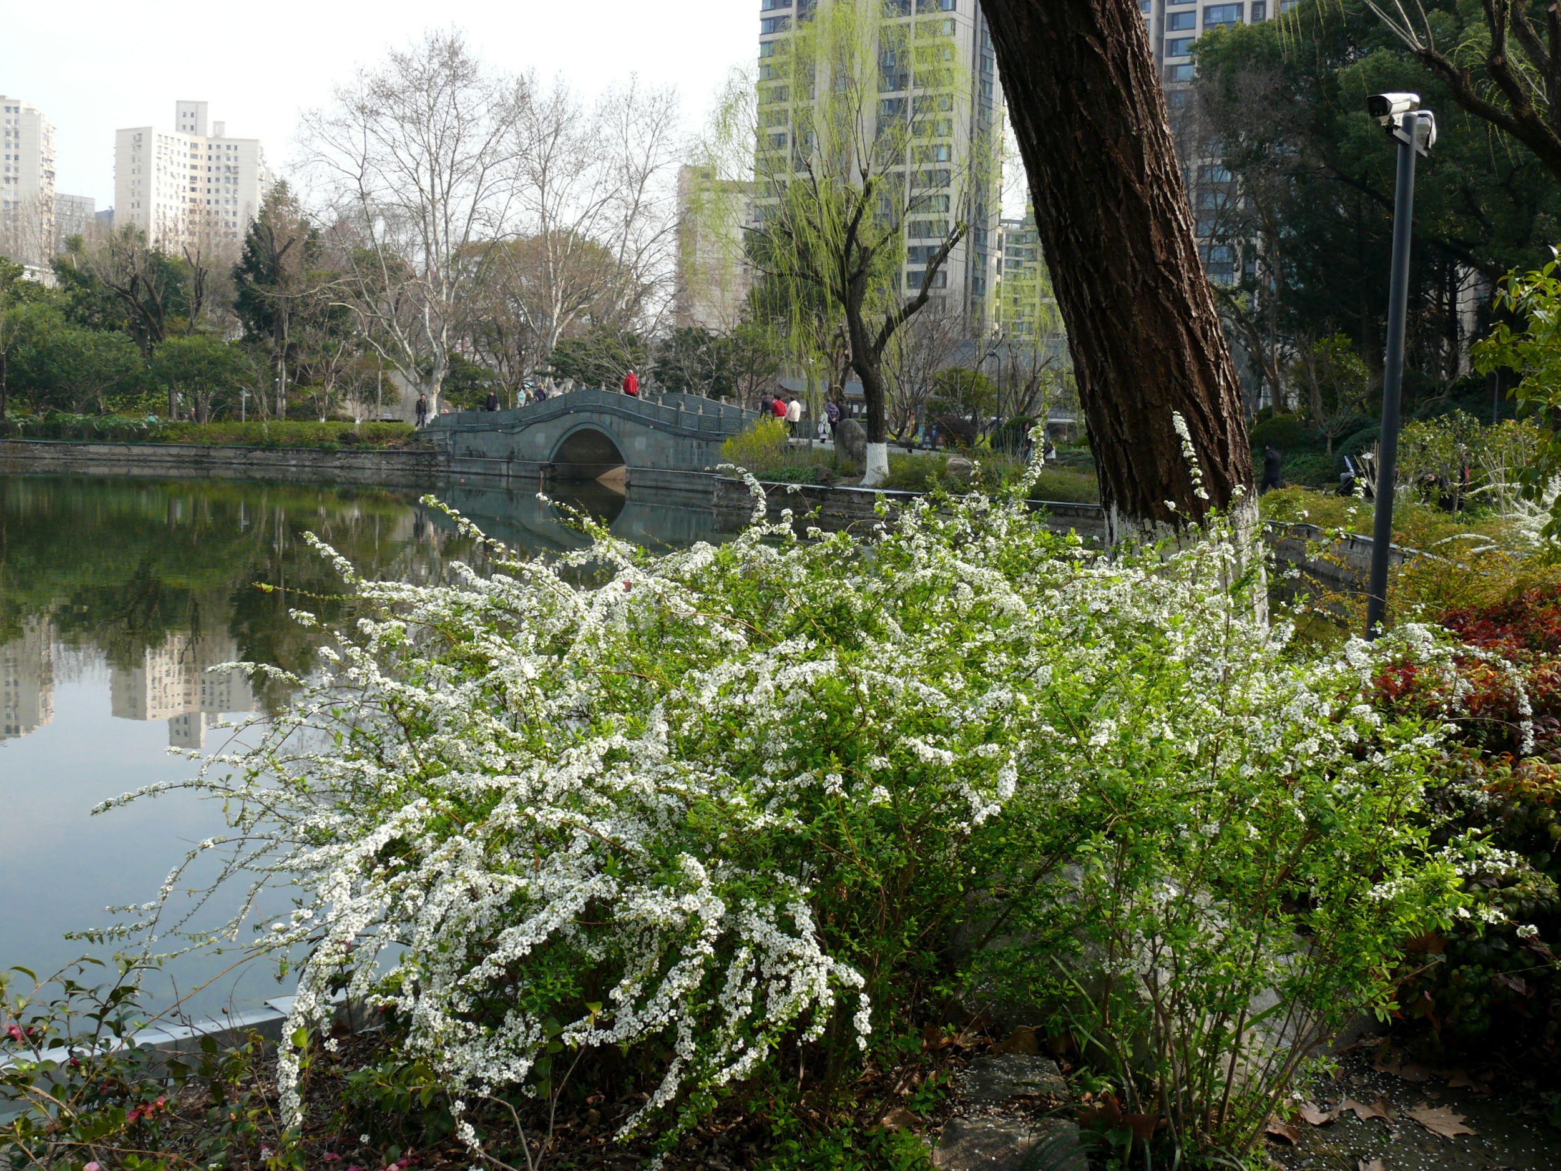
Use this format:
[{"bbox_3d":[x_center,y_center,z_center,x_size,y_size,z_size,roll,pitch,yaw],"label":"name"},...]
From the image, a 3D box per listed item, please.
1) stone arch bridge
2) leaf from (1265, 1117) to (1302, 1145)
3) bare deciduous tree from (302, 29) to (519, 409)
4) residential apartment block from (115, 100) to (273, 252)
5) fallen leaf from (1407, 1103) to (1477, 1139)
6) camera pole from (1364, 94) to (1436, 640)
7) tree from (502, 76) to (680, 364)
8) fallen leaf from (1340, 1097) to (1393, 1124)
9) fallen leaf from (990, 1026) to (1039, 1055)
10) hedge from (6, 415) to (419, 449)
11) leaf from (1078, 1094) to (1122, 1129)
[{"bbox_3d":[-7.447,-6.693,69.806,4.600,4.300,24.300,-3,7,-43],"label":"stone arch bridge"},{"bbox_3d":[1.116,1.208,3.501,0.095,0.045,0.110,4,6,24],"label":"leaf"},{"bbox_3d":[-18.469,-17.785,79.277,10.800,20.200,10.500,2,5,0],"label":"bare deciduous tree"},{"bbox_3d":[-158.048,-85.057,422.550,35.000,84.000,25.000,4,5,17],"label":"residential apartment block"},{"bbox_3d":[1.523,1.216,3.630,0.130,0.030,0.170,0,6,-20],"label":"fallen leaf"},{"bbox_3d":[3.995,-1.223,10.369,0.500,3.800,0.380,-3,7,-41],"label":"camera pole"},{"bbox_3d":[-10.509,-17.984,86.765,9.800,20.300,9.500,2,5,0],"label":"tree"},{"bbox_3d":[1.354,1.198,3.659,0.120,0.045,0.110,3,5,6],"label":"fallen leaf"},{"bbox_3d":[0.579,1.109,3.895,0.125,0.085,0.070,2,5,0],"label":"fallen leaf"},{"bbox_3d":[-27.357,-7.423,77.031,19.500,1.250,2.000,1,5,-7],"label":"hedge"},{"bbox_3d":[0.714,1.167,3.526,0.115,0.085,0.080,2,5,0],"label":"leaf"}]

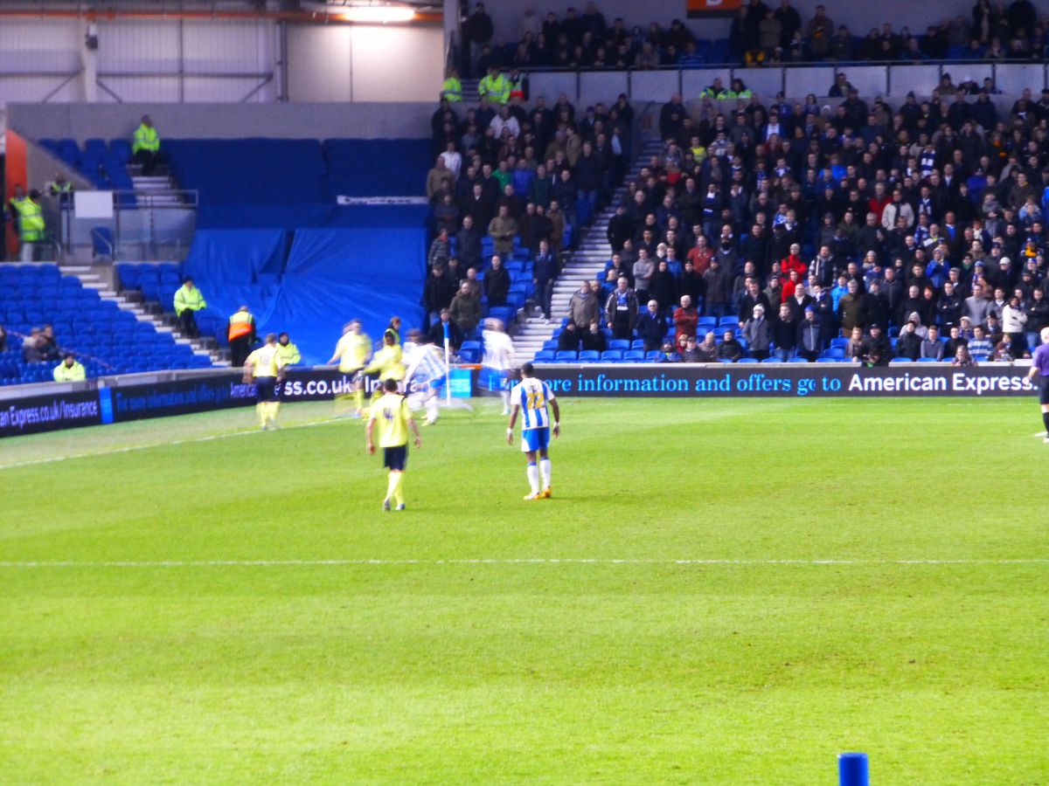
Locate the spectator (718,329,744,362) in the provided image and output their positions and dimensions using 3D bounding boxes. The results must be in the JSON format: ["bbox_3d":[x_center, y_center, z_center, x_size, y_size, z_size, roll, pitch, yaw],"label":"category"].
[{"bbox_3d":[4.064,-0.626,140.151,0.520,1.240,0.750,0,2,14],"label":"spectator"}]

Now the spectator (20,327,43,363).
[{"bbox_3d":[-9.290,-0.630,133.964,0.720,1.250,0.500,0,2,28],"label":"spectator"}]

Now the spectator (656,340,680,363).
[{"bbox_3d":[2.841,-0.544,138.300,0.450,1.080,0.600,0,2,12],"label":"spectator"}]

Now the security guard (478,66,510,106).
[{"bbox_3d":[-0.682,-6.444,156.529,0.660,1.770,0.420,-1,2,6],"label":"security guard"}]

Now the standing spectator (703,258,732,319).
[{"bbox_3d":[3.914,-1.901,143.693,0.560,1.760,0.360,0,2,14],"label":"standing spectator"}]

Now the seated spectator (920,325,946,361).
[{"bbox_3d":[8.112,-0.709,139.204,0.520,1.270,0.750,0,2,14],"label":"seated spectator"}]

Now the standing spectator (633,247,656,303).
[{"bbox_3d":[2.501,-2.158,145.028,0.480,1.750,0.360,0,2,12],"label":"standing spectator"}]

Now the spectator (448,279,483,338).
[{"bbox_3d":[-1.196,-1.427,143.229,0.620,1.760,0.420,0,2,12],"label":"spectator"}]

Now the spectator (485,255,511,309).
[{"bbox_3d":[-0.547,-2.004,143.727,0.540,1.700,0.360,0,2,6],"label":"spectator"}]

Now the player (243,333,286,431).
[{"bbox_3d":[-4.532,-0.203,122.000,0.660,1.670,0.550,0,2,9],"label":"player"}]

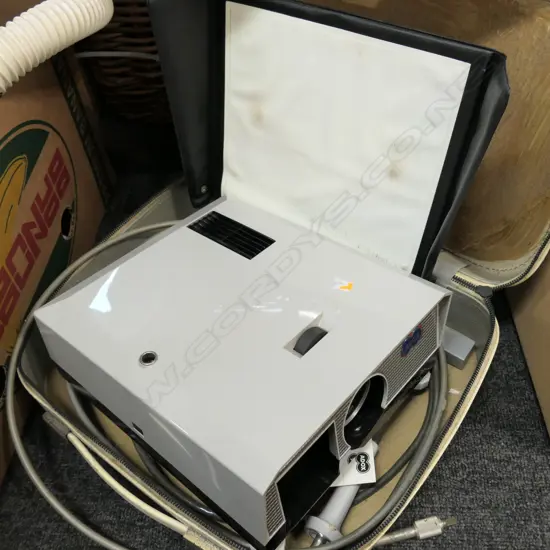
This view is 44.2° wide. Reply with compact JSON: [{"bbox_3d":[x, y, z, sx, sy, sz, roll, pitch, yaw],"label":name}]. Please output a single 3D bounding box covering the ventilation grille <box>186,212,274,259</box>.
[{"bbox_3d":[-0.049,-0.042,0.751,0.104,0.010,0.038,27,51,37],"label":"ventilation grille"}]

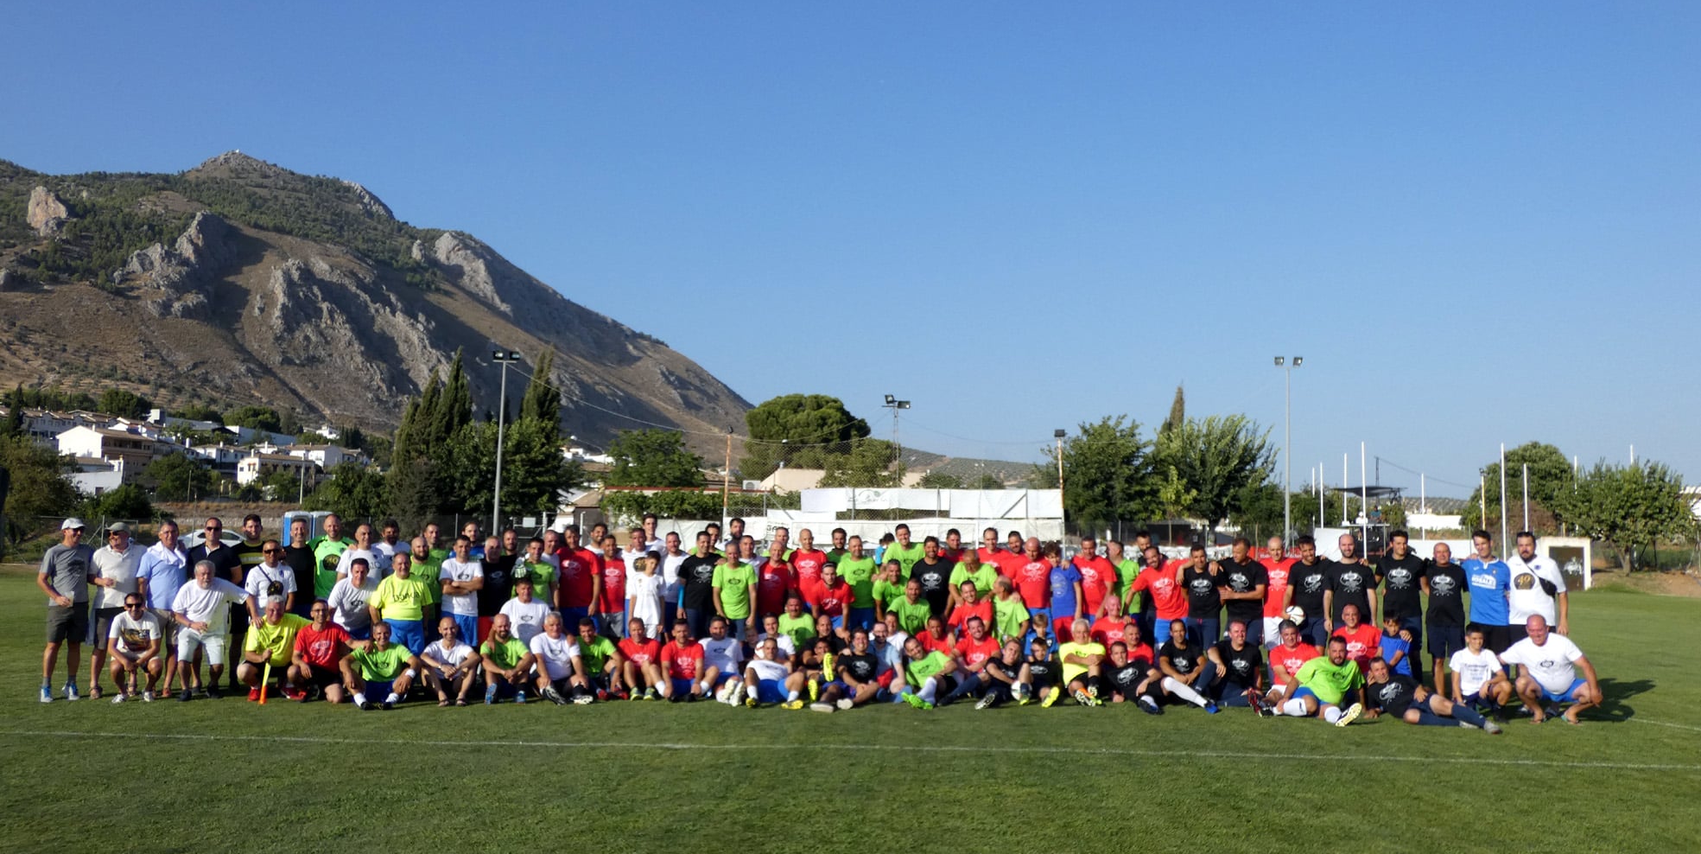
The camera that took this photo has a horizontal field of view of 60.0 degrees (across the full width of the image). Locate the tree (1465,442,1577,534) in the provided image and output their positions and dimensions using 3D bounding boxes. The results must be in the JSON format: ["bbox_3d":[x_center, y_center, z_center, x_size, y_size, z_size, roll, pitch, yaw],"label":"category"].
[{"bbox_3d":[36.537,4.541,80.000,6.600,7.400,6.600,-1,-5,24],"label":"tree"}]

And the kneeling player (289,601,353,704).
[{"bbox_3d":[-5.174,2.199,14.400,0.620,0.960,0.720,2,-5,-14],"label":"kneeling player"}]

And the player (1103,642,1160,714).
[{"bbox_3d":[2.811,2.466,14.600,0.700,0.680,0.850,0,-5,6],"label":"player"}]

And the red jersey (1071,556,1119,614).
[{"bbox_3d":[2.721,1.751,16.400,0.520,0.650,0.300,-1,-5,23],"label":"red jersey"}]

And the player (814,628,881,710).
[{"bbox_3d":[-0.040,2.435,14.650,0.660,0.780,0.850,0,-5,9],"label":"player"}]

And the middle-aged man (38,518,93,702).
[{"bbox_3d":[-7.581,1.763,14.250,0.510,1.770,0.380,4,-5,-36],"label":"middle-aged man"}]

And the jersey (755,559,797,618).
[{"bbox_3d":[-0.853,1.850,16.900,0.490,0.670,0.300,0,-5,7],"label":"jersey"}]

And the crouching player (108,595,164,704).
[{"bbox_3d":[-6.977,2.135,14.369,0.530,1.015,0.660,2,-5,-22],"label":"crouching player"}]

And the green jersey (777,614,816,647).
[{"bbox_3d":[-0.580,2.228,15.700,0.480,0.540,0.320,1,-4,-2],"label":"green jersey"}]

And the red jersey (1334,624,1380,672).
[{"bbox_3d":[5.256,2.309,15.300,0.490,0.520,0.320,-1,-5,18],"label":"red jersey"}]

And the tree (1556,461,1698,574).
[{"bbox_3d":[36.830,4.257,70.000,6.900,5.500,6.500,-2,-5,27],"label":"tree"}]

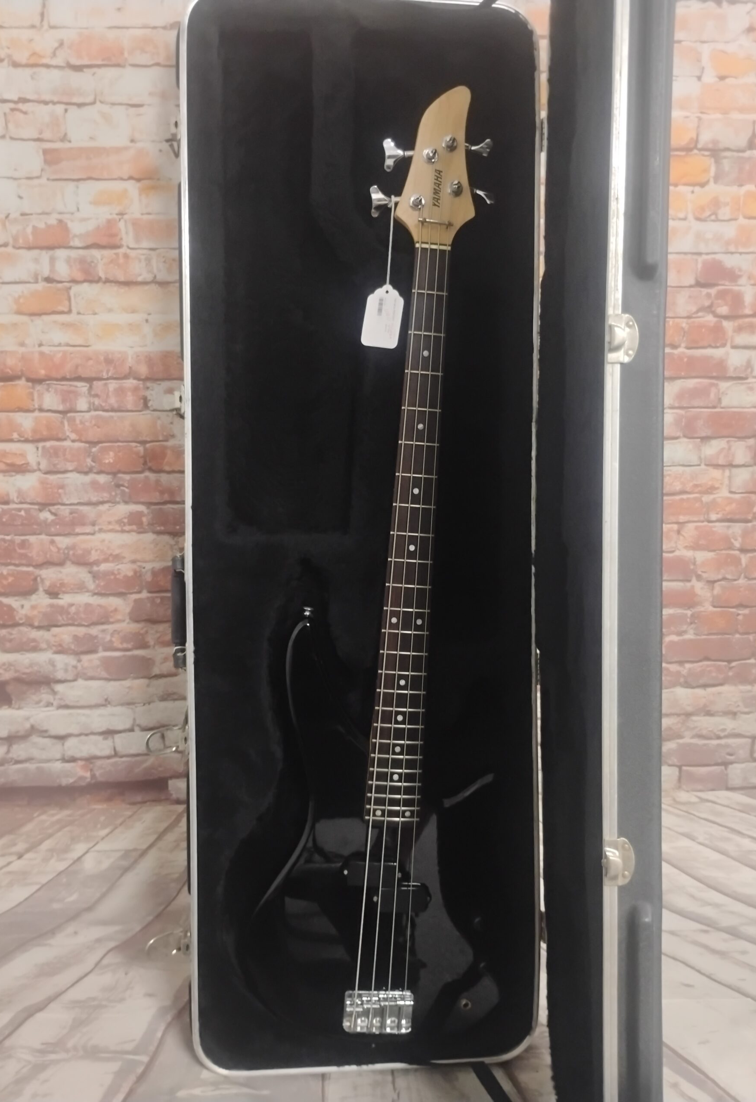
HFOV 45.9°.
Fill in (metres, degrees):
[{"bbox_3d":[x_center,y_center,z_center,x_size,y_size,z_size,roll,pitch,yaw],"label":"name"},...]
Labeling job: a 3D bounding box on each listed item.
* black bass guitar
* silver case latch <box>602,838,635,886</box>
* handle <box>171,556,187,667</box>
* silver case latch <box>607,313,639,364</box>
[{"bbox_3d":[0.021,0.034,1.042,0.334,1.126,0.066,4,3,-5],"label":"black bass guitar"},{"bbox_3d":[0.182,0.234,0.672,0.024,0.036,0.011,0,2,1],"label":"silver case latch"},{"bbox_3d":[-0.230,0.070,1.037,0.025,0.136,0.032,-1,2,-5],"label":"handle"},{"bbox_3d":[0.180,-0.157,0.659,0.024,0.036,0.011,0,2,1],"label":"silver case latch"}]

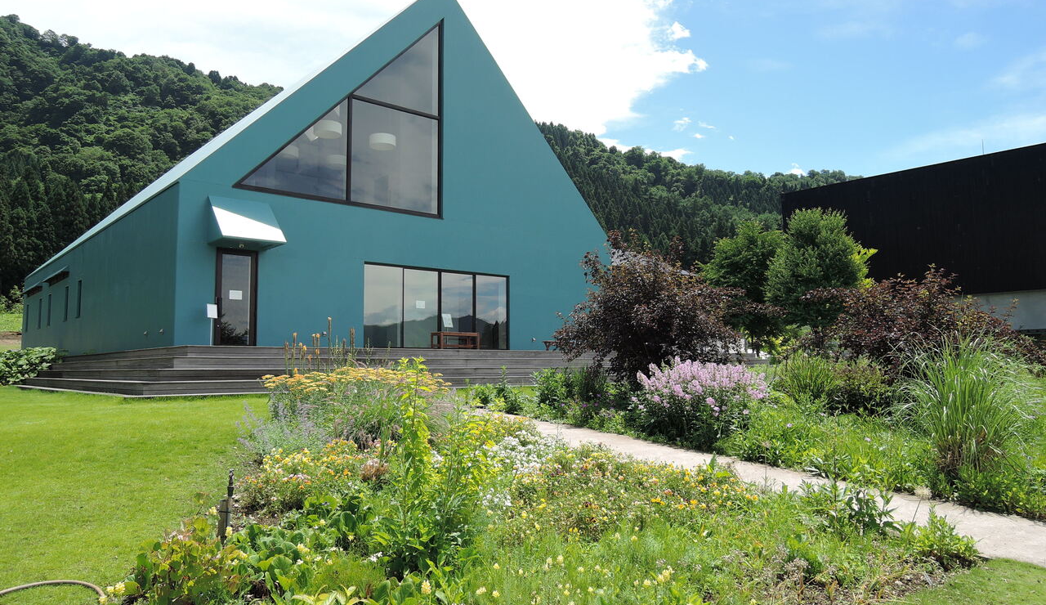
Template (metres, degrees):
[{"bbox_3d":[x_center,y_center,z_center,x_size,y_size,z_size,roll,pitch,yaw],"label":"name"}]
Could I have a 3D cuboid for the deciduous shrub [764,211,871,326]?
[{"bbox_3d":[8.554,-0.651,21.000,2.984,4.040,2.950,-3,-5,22],"label":"deciduous shrub"}]

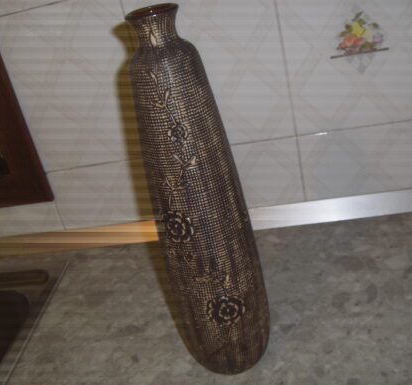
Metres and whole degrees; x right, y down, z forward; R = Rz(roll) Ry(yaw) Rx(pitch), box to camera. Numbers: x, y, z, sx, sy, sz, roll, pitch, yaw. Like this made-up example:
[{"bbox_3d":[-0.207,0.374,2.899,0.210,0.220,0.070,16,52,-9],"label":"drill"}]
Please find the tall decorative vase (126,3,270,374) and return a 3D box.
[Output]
[{"bbox_3d":[-0.006,0.018,0.583,0.104,0.408,0.104,-14,28,-1],"label":"tall decorative vase"}]

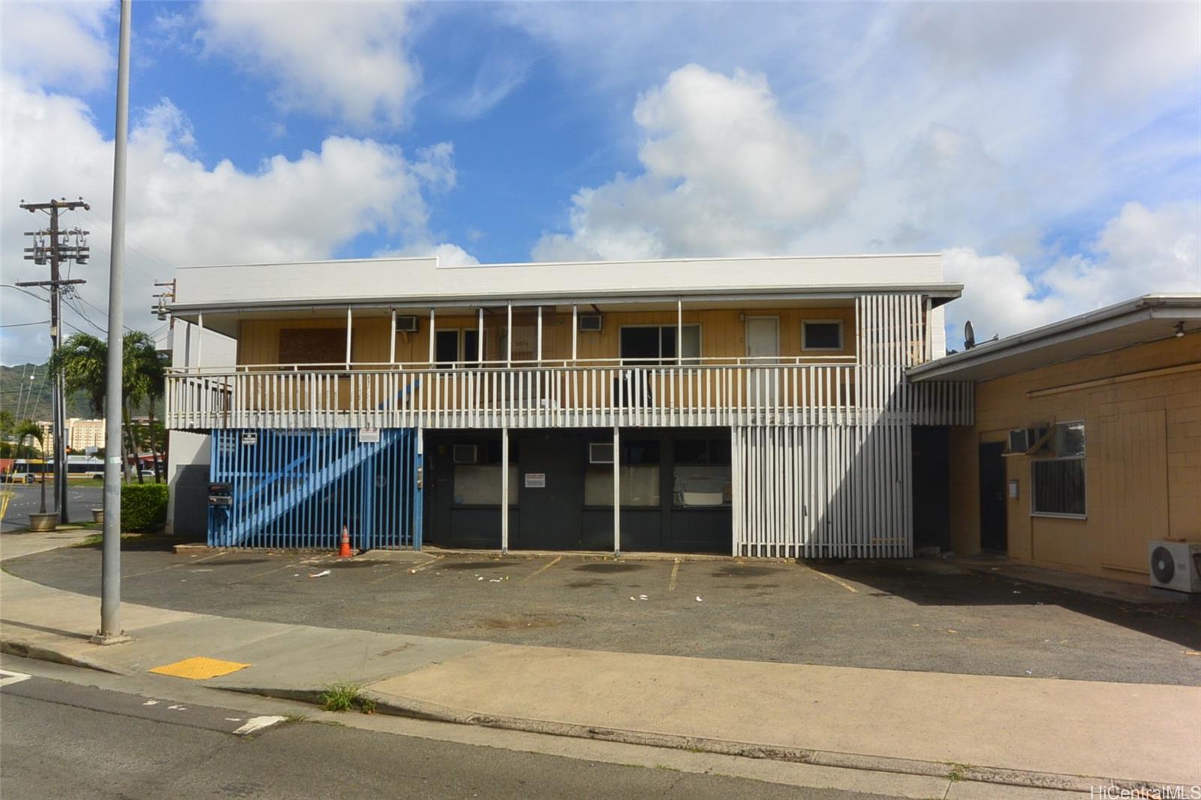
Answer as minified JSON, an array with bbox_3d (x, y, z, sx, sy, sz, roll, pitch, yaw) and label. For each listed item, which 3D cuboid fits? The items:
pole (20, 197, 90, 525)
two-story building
[{"bbox_3d":[-18.530,-1.347,30.856,2.550,11.100,0.800,-3,-5,4],"label":"pole"},{"bbox_3d":[-0.734,0.250,24.713,18.270,7.000,11.000,0,-5,6],"label":"two-story building"}]

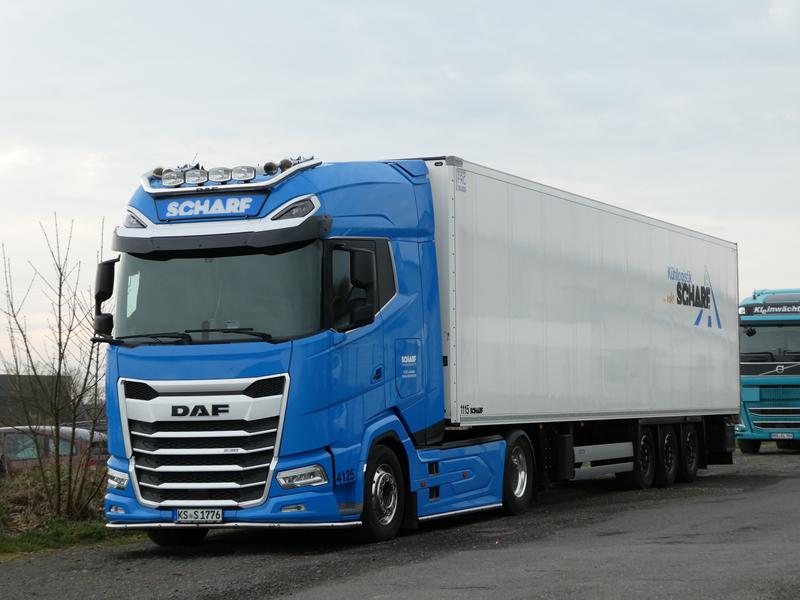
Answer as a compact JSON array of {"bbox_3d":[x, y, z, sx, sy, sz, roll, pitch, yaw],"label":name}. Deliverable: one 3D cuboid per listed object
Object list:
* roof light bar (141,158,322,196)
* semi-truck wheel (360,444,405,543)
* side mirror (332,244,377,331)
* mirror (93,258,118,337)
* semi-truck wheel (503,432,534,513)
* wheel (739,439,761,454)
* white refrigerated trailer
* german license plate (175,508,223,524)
[{"bbox_3d":[-1.724,-1.198,17.742,1.920,0.280,0.580,-2,-3,23],"label":"roof light bar"},{"bbox_3d":[-0.279,1.933,18.156,0.340,0.990,0.990,-2,-3,23],"label":"semi-truck wheel"},{"bbox_3d":[-0.382,-0.102,17.241,0.320,0.790,0.260,-2,-3,23],"label":"side mirror"},{"bbox_3d":[-2.949,-0.027,18.356,0.310,0.780,0.250,-2,-3,23],"label":"mirror"},{"bbox_3d":[1.256,2.053,21.743,0.370,1.000,1.000,-2,-3,23],"label":"semi-truck wheel"},{"bbox_3d":[7.713,2.889,40.223,0.350,1.000,1.000,-2,-3,23],"label":"wheel"},{"bbox_3d":[2.092,0.779,26.424,2.580,4.000,13.500,-2,-3,23],"label":"white refrigerated trailer"},{"bbox_3d":[-1.894,2.024,17.131,0.520,0.115,0.020,-2,-3,23],"label":"german license plate"}]

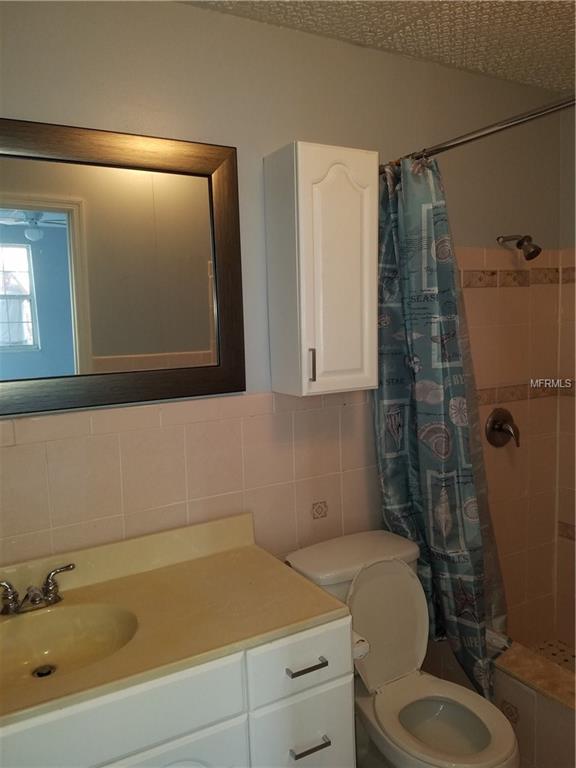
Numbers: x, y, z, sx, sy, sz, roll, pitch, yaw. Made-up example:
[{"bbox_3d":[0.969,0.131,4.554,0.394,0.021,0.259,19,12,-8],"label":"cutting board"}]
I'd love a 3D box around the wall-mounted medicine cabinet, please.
[{"bbox_3d":[0.117,-0.364,1.922,0.300,0.773,0.209,-5,8,-29],"label":"wall-mounted medicine cabinet"}]

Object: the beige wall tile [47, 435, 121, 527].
[{"bbox_3d":[-0.596,0.281,1.703,0.203,0.254,0.012,-5,7,-30],"label":"beige wall tile"}]

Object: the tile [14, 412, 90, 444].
[{"bbox_3d":[-0.666,0.126,1.648,0.200,0.069,0.010,-5,8,-29],"label":"tile"}]

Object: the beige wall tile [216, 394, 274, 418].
[{"bbox_3d":[-0.138,0.075,1.945,0.200,0.069,0.010,-5,8,-29],"label":"beige wall tile"}]

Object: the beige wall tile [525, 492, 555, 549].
[{"bbox_3d":[1.149,0.611,2.619,0.200,0.251,0.010,-5,8,-29],"label":"beige wall tile"}]

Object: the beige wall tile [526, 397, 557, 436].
[{"bbox_3d":[1.185,0.151,2.676,0.200,0.175,0.012,-6,7,-28],"label":"beige wall tile"}]

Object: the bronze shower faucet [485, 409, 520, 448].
[{"bbox_3d":[0.909,0.190,2.392,0.172,0.173,0.075,-5,8,-29],"label":"bronze shower faucet"}]

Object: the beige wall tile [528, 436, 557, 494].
[{"bbox_3d":[1.154,0.360,2.621,0.203,0.257,0.012,-5,7,-30],"label":"beige wall tile"}]

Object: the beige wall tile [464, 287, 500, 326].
[{"bbox_3d":[0.810,-0.322,2.425,0.200,0.165,0.012,-6,7,-28],"label":"beige wall tile"}]

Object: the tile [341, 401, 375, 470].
[{"bbox_3d":[0.282,0.202,2.203,0.200,0.250,0.012,-6,7,-28],"label":"tile"}]

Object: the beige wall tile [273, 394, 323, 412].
[{"bbox_3d":[0.036,0.058,2.054,0.200,0.075,0.012,-6,7,-28],"label":"beige wall tile"}]

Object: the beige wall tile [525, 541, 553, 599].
[{"bbox_3d":[1.171,0.870,2.675,0.203,0.257,0.012,-5,7,-30],"label":"beige wall tile"}]

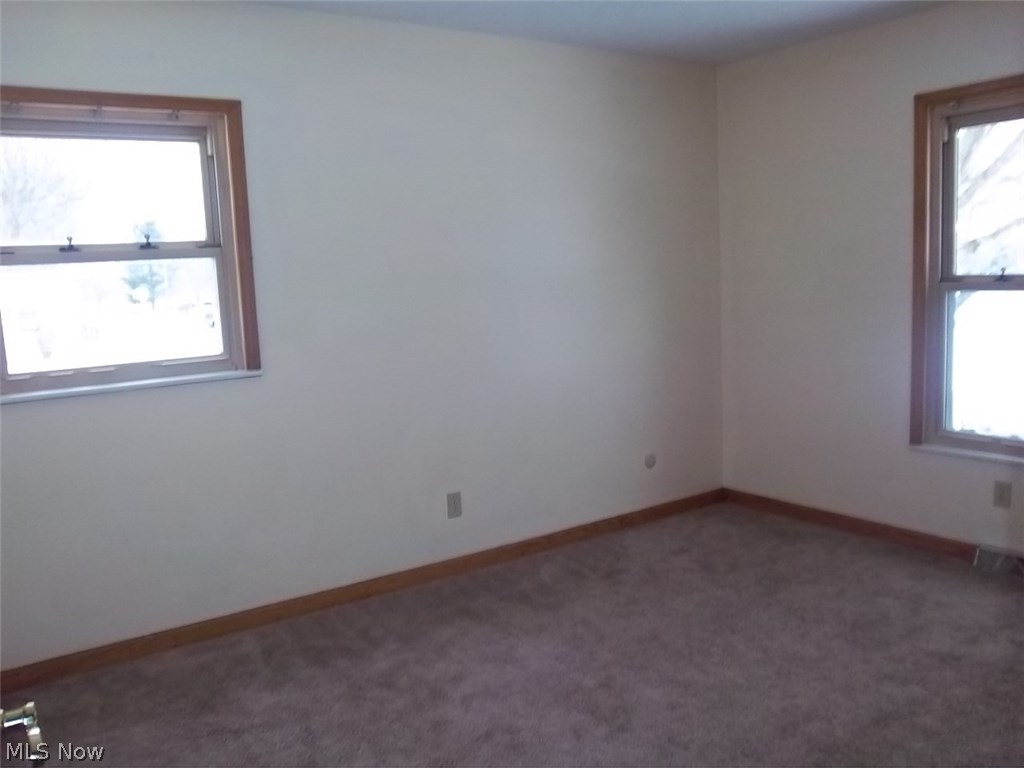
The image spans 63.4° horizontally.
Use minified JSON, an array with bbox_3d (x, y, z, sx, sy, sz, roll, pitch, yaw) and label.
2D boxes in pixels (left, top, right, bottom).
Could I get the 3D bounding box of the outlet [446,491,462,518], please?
[{"bbox_3d":[-0.261,0.558,3.802,0.070,0.115,0.010,-8,9,-33],"label":"outlet"}]

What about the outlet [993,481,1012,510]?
[{"bbox_3d":[2.062,0.468,3.484,0.010,0.115,0.070,-8,9,-33],"label":"outlet"}]

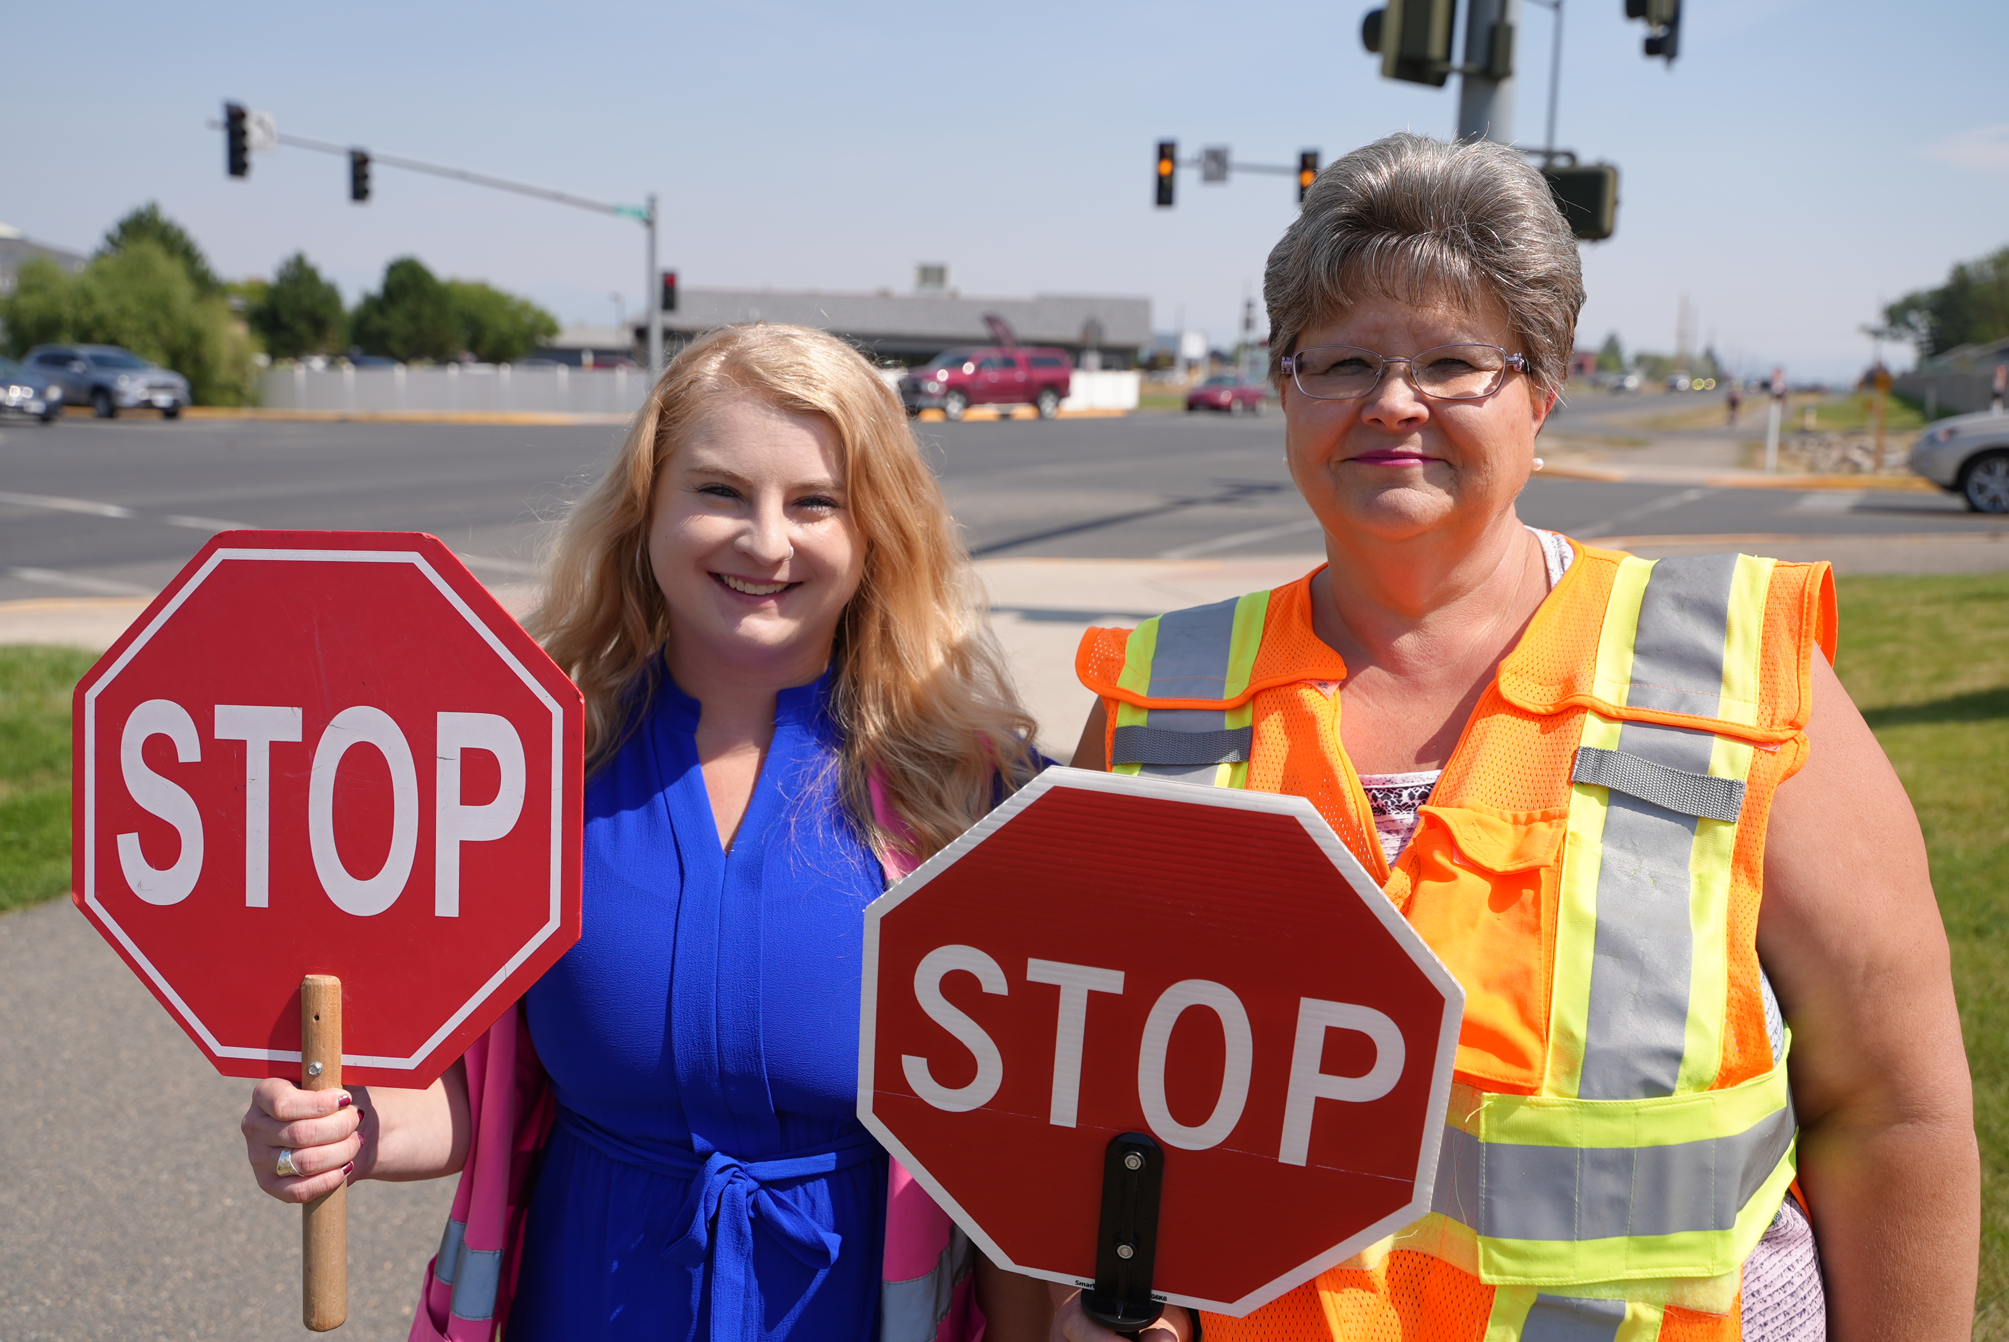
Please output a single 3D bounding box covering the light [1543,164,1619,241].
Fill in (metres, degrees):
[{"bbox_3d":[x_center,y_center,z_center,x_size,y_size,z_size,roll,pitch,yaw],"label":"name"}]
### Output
[{"bbox_3d":[3.709,-3.037,11.600,0.470,0.450,0.230,7,11,30],"label":"light"}]

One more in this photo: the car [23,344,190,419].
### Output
[{"bbox_3d":[-21.371,-6.886,42.430,4.600,1.700,1.870,7,11,32],"label":"car"}]

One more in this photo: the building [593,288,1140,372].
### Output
[{"bbox_3d":[-8.255,-18.507,101.104,29.000,5.300,15.000,-3,11,-24],"label":"building"}]

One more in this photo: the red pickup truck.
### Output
[{"bbox_3d":[-0.601,-8.112,50.415,5.700,1.950,2.000,-8,13,-43],"label":"red pickup truck"}]

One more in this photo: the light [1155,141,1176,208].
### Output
[{"bbox_3d":[3.594,-11.065,39.800,0.360,1.400,0.420,3,10,14],"label":"light"}]

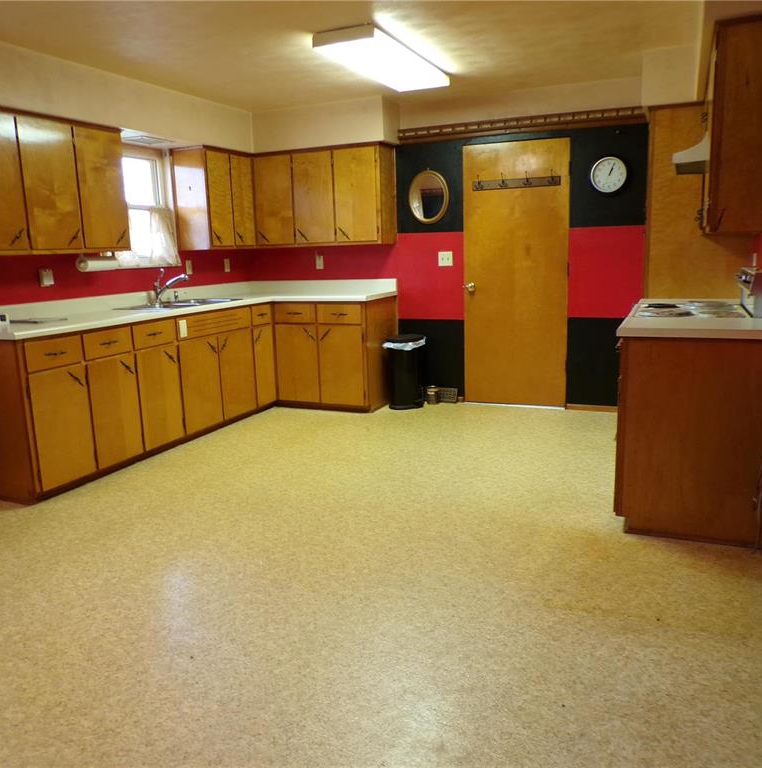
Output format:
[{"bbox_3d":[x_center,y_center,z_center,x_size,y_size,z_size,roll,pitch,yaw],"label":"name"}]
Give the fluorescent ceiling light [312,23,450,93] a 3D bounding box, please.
[{"bbox_3d":[0.050,-1.927,4.257,0.354,0.067,1.242,3,12,23],"label":"fluorescent ceiling light"}]

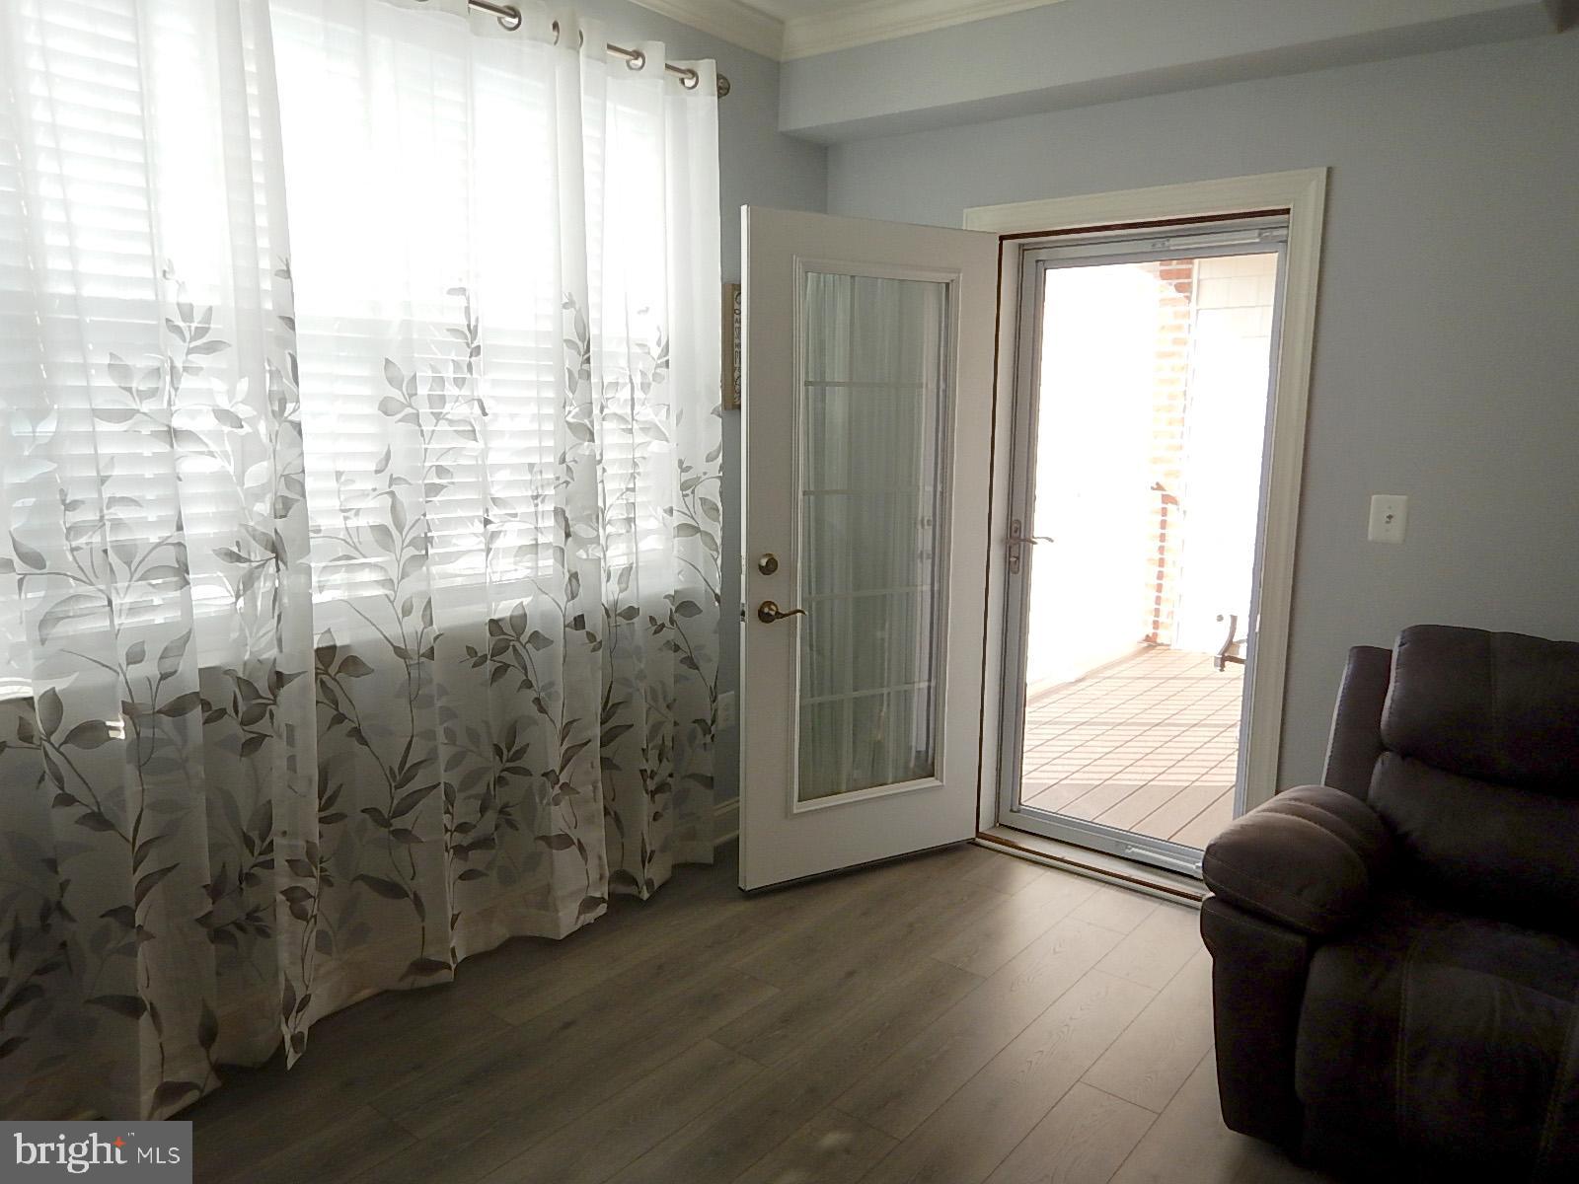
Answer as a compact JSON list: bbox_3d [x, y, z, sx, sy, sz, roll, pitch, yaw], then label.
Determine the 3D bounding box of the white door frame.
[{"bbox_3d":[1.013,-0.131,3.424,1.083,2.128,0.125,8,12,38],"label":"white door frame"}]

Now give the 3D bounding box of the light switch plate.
[{"bbox_3d":[1.576,-0.192,2.883,0.081,0.122,0.011,8,12,38],"label":"light switch plate"}]

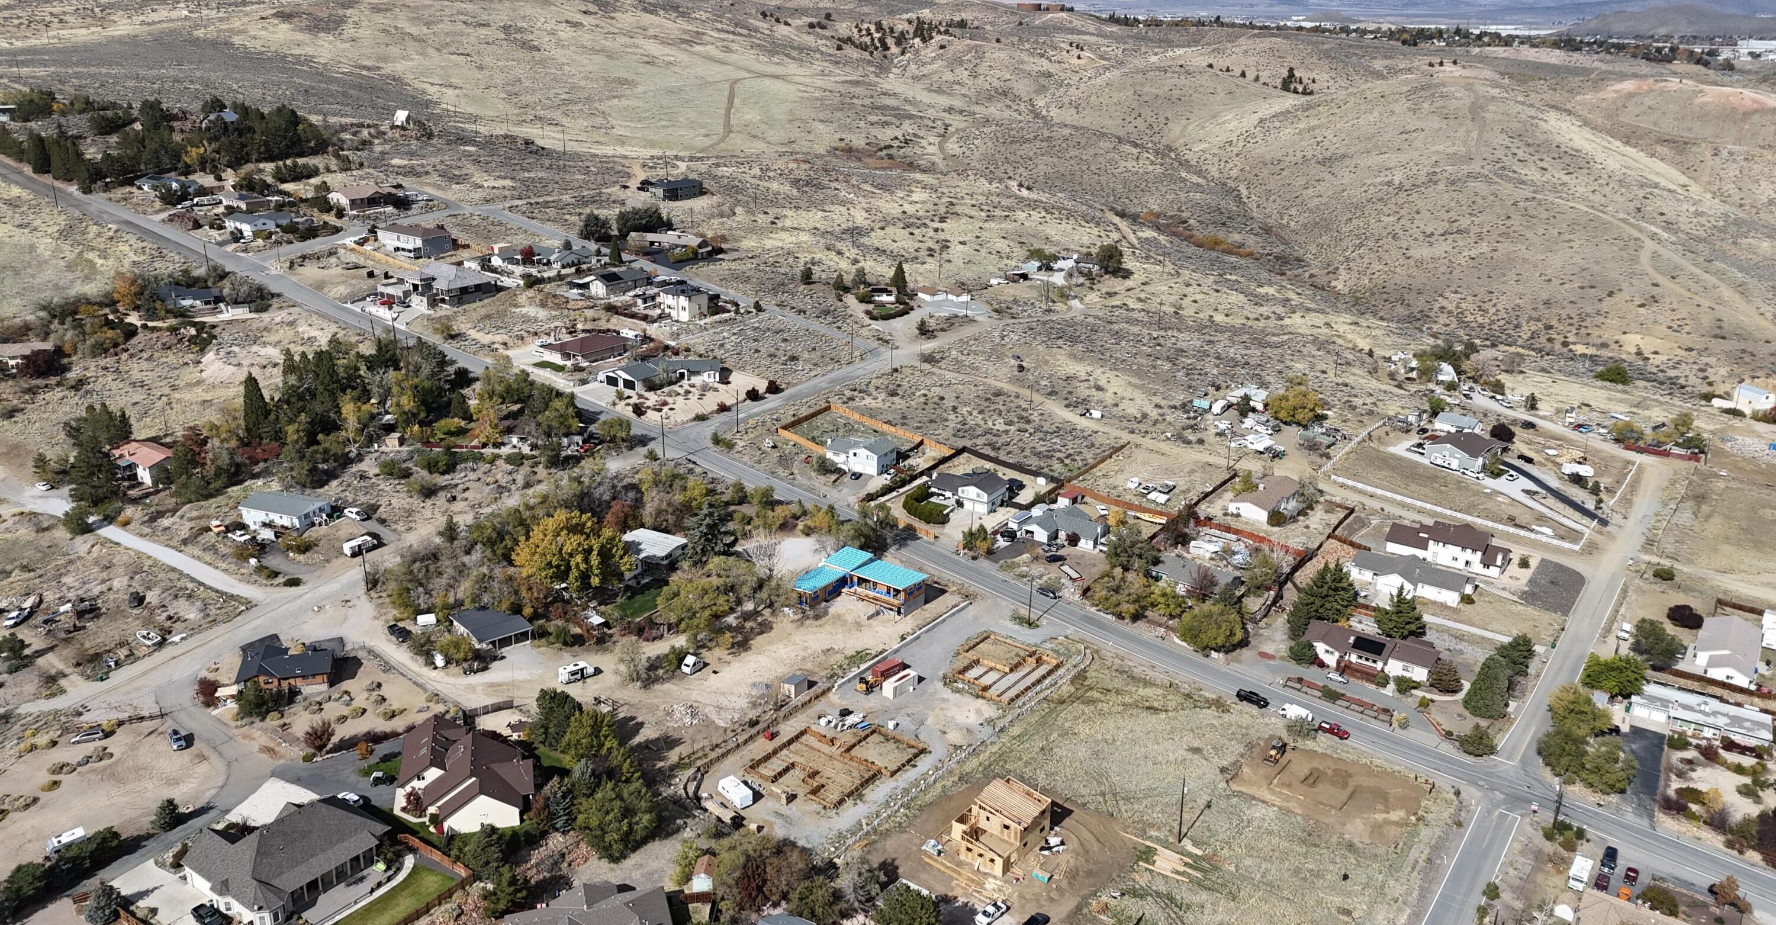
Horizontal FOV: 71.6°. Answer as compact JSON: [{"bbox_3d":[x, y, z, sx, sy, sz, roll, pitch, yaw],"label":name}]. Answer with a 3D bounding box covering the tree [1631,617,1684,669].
[{"bbox_3d":[159.180,37.030,254.780,9.600,8.900,9.600,14,25,33],"label":"tree"}]

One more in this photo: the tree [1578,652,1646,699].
[{"bbox_3d":[137.900,40.470,234.000,11.200,7.400,10.000,0,21,0],"label":"tree"}]

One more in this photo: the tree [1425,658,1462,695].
[{"bbox_3d":[103.373,39.532,228.620,6.320,6.860,6.320,9,22,25],"label":"tree"}]

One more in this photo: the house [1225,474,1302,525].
[{"bbox_3d":[98.020,8.630,319.320,10.860,4.610,23.570,14,25,33],"label":"house"}]

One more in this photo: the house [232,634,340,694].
[{"bbox_3d":[-105.020,34.880,215.000,15.300,5.000,12.700,-4,22,-11],"label":"house"}]

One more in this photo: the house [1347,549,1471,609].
[{"bbox_3d":[116.250,24.980,272.710,24.910,4.880,13.320,13,24,31],"label":"house"}]

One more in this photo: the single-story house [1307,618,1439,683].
[{"bbox_3d":[97.130,36.940,246.960,25.100,4.680,13.720,14,25,32],"label":"single-story house"}]

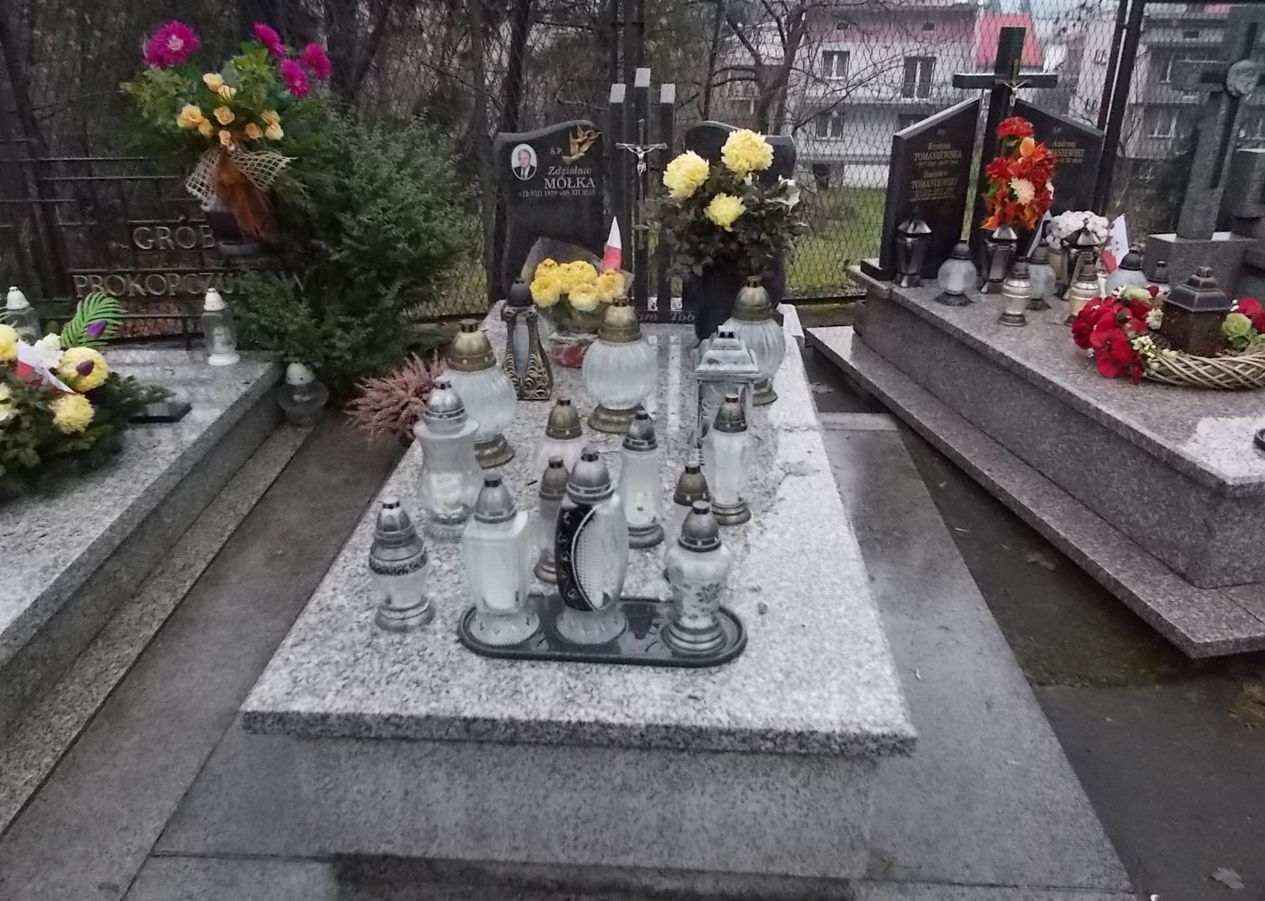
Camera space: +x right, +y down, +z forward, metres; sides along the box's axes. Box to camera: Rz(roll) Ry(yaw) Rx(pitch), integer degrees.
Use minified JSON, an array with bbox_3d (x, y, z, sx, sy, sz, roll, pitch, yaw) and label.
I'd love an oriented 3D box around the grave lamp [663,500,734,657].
[{"bbox_3d":[0.112,0.201,1.571,0.115,0.253,0.115,1,24,3],"label":"grave lamp"}]

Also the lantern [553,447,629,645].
[{"bbox_3d":[-0.070,0.151,1.586,0.124,0.331,0.118,-11,27,-23],"label":"lantern"}]

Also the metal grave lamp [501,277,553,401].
[{"bbox_3d":[-0.311,-0.322,2.683,0.139,0.337,0.136,1,25,3],"label":"metal grave lamp"}]

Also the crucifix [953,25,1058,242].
[{"bbox_3d":[1.331,-1.140,3.554,0.409,0.809,0.078,-6,26,-11],"label":"crucifix"}]

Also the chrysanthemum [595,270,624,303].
[{"bbox_3d":[-0.064,-0.464,2.688,0.082,0.086,0.078,1,25,3],"label":"chrysanthemum"}]

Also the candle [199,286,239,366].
[{"bbox_3d":[-1.445,-0.434,3.305,0.119,0.262,0.119,1,25,3],"label":"candle"}]

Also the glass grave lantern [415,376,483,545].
[{"bbox_3d":[-0.350,0.010,1.818,0.129,0.306,0.129,1,25,3],"label":"glass grave lantern"}]

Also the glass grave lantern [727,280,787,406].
[{"bbox_3d":[0.322,-0.283,2.430,0.151,0.311,0.151,1,25,3],"label":"glass grave lantern"}]

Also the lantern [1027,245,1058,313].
[{"bbox_3d":[1.365,-0.581,3.179,0.132,0.210,0.132,-5,25,-10],"label":"lantern"}]

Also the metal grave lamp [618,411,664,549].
[{"bbox_3d":[0.026,0.056,1.927,0.091,0.289,0.091,1,25,3],"label":"metal grave lamp"}]

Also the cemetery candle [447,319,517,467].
[{"bbox_3d":[-0.376,-0.142,2.251,0.199,0.334,0.199,1,24,3],"label":"cemetery candle"}]

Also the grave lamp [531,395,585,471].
[{"bbox_3d":[-0.128,0.023,1.842,0.119,0.259,0.119,1,25,3],"label":"grave lamp"}]

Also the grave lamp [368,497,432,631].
[{"bbox_3d":[-0.382,0.179,1.567,0.103,0.212,0.103,1,25,3],"label":"grave lamp"}]

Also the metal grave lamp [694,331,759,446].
[{"bbox_3d":[0.234,-0.140,2.279,0.147,0.307,0.147,1,24,3],"label":"metal grave lamp"}]

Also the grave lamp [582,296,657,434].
[{"bbox_3d":[-0.039,-0.231,2.478,0.197,0.346,0.197,1,25,3],"label":"grave lamp"}]

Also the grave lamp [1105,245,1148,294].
[{"bbox_3d":[1.648,-0.567,3.140,0.141,0.215,0.141,-5,25,-10],"label":"grave lamp"}]

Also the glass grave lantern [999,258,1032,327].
[{"bbox_3d":[1.308,-0.539,3.205,0.102,0.224,0.102,1,25,3],"label":"glass grave lantern"}]

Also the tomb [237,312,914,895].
[{"bbox_3d":[-0.030,0.119,2.356,0.975,0.370,2.028,1,25,3],"label":"tomb"}]

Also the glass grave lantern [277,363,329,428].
[{"bbox_3d":[-1.156,-0.201,3.287,0.177,0.222,0.177,0,24,0],"label":"glass grave lantern"}]

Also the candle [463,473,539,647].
[{"bbox_3d":[-0.231,0.177,1.636,0.121,0.302,0.116,0,25,0],"label":"candle"}]

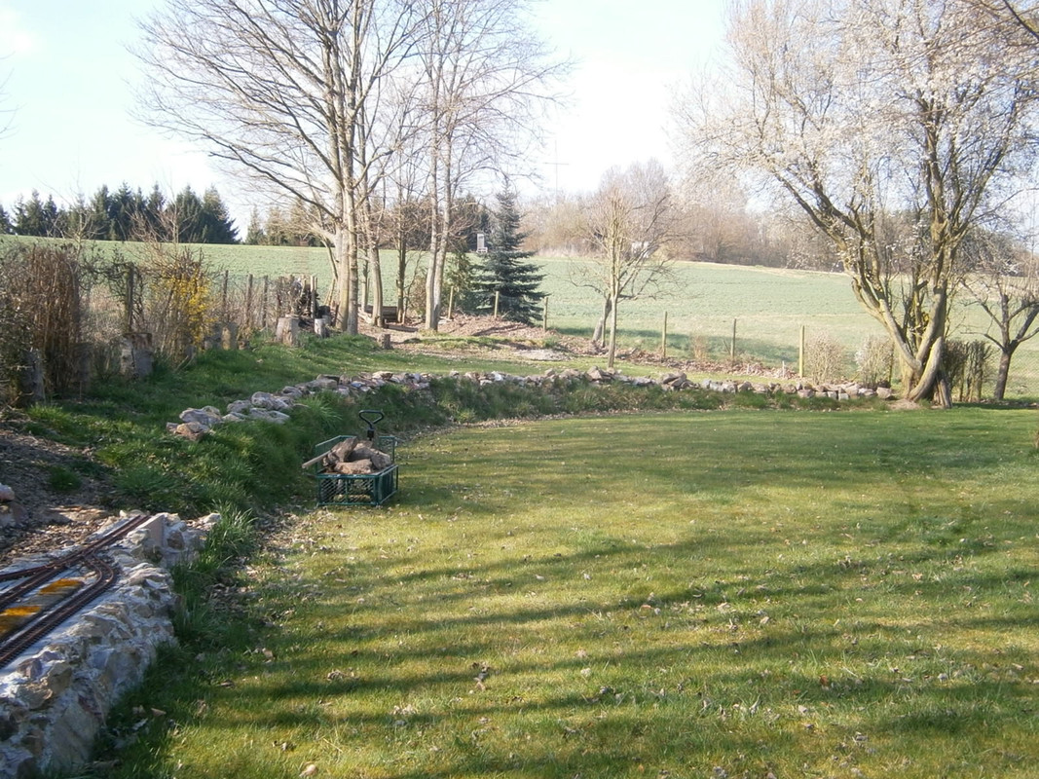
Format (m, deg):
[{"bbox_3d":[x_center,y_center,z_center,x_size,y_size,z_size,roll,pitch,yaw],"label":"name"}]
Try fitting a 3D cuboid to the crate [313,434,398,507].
[{"bbox_3d":[-1.404,0.709,9.471,0.540,0.490,0.950,0,3,3],"label":"crate"}]

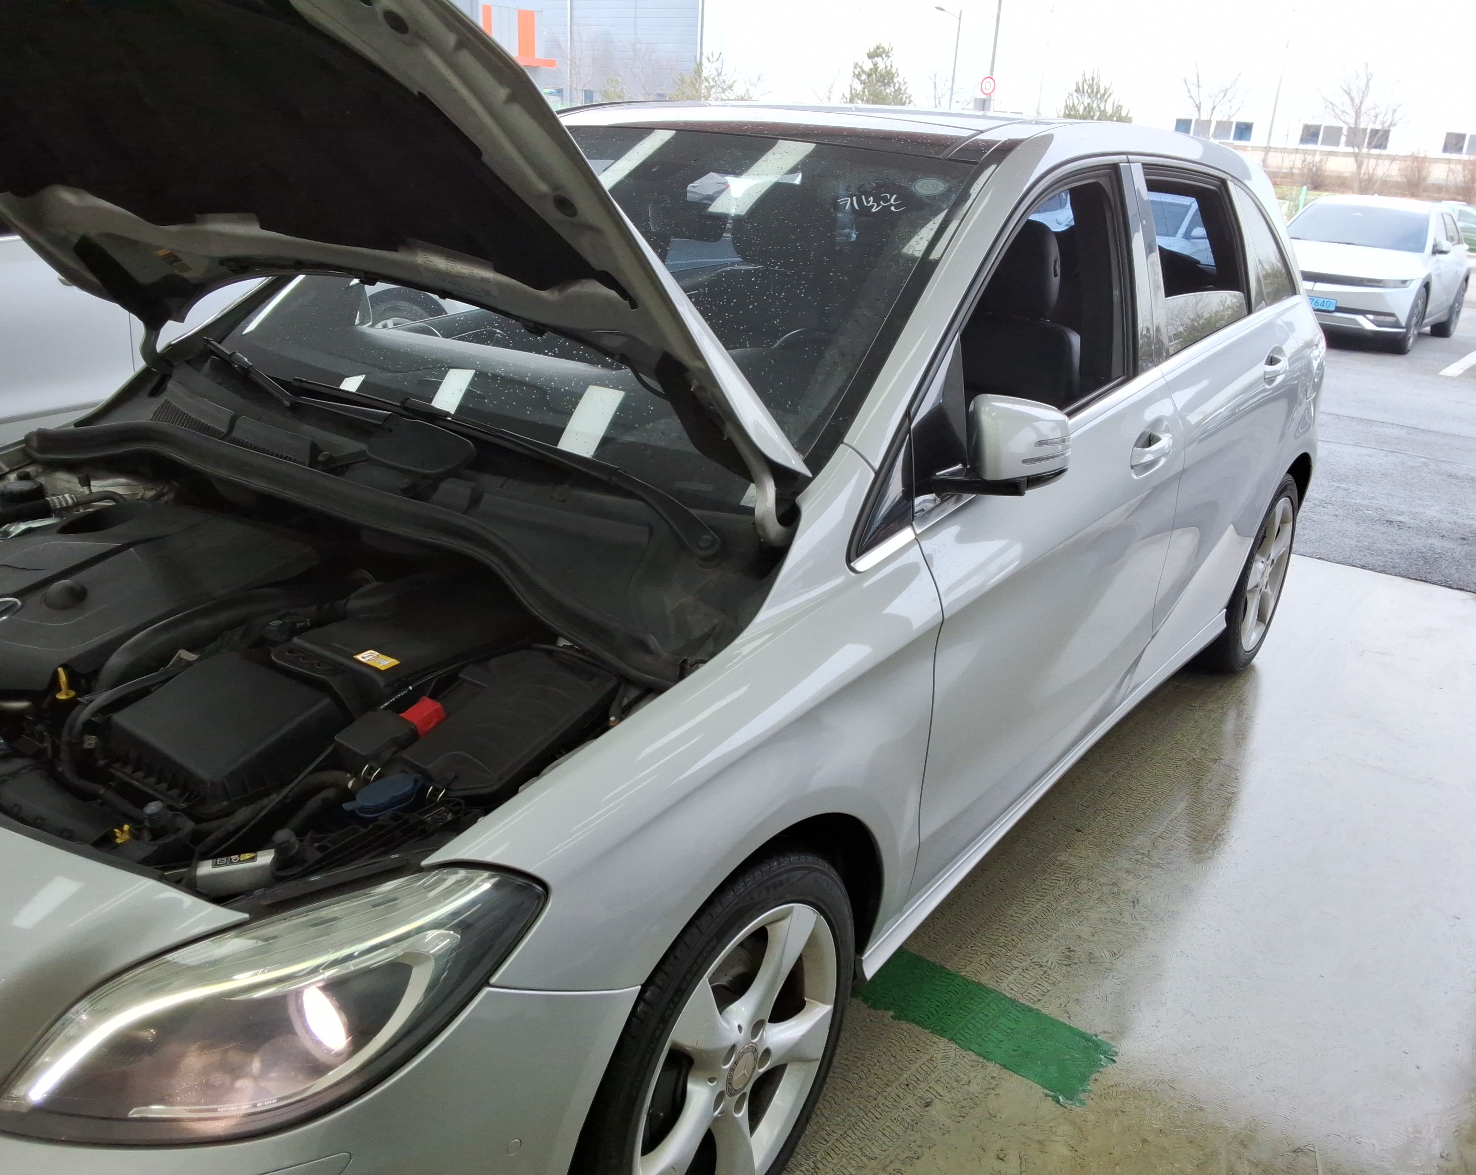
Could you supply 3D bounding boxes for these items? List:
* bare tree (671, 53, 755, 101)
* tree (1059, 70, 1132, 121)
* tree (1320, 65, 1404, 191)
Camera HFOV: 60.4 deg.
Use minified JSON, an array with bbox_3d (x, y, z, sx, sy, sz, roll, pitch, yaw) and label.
[{"bbox_3d":[-0.931,-18.066,47.000,3.270,3.260,3.270,2,22,-2],"label":"bare tree"},{"bbox_3d":[12.951,-16.949,46.000,2.930,3.340,2.930,8,22,13],"label":"tree"},{"bbox_3d":[22.144,-16.211,45.000,2.910,4.300,2.910,12,24,22],"label":"tree"}]

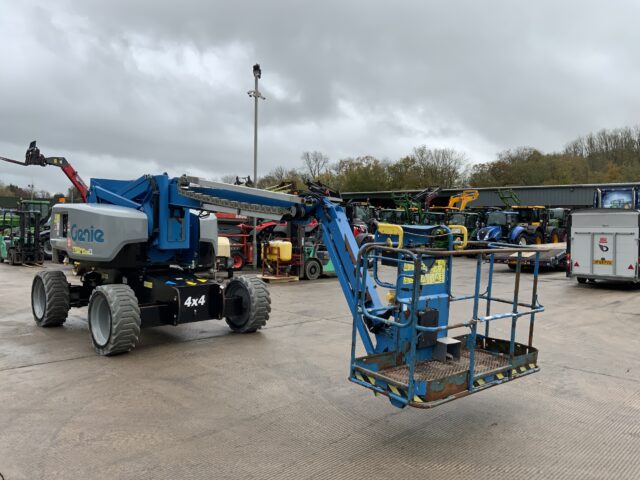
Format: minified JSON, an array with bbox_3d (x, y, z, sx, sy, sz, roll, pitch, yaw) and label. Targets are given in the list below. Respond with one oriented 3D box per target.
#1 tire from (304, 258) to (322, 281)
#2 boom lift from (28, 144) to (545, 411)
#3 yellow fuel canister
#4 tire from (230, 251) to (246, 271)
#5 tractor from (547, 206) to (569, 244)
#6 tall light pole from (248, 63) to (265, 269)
[{"bbox_3d":[-0.198,0.909,16.300,0.610,0.610,0.200,0,2,-30],"label":"tire"},{"bbox_3d":[-1.250,0.230,7.150,7.500,2.450,2.620,2,2,45],"label":"boom lift"},{"bbox_3d":[-1.238,0.334,16.000,0.860,0.620,0.680,1,1,6],"label":"yellow fuel canister"},{"bbox_3d":[-2.979,0.749,19.600,0.730,0.730,0.250,0,2,-18],"label":"tire"},{"bbox_3d":[16.820,-0.699,37.500,2.350,2.850,4.500,2,2,45],"label":"tractor"},{"bbox_3d":[-2.340,-2.688,19.901,0.600,7.580,0.500,1,1,6],"label":"tall light pole"}]

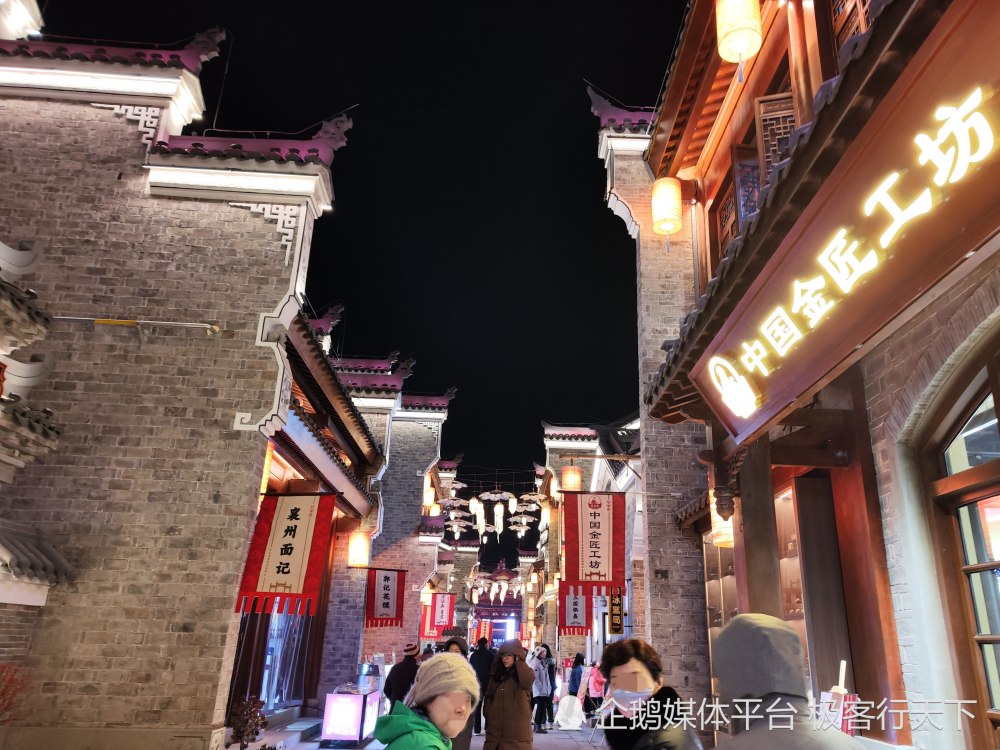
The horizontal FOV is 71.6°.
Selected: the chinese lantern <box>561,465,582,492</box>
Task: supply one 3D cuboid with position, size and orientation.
[{"bbox_3d":[1.233,1.834,11.826,0.330,0.540,0.330,3,-20,0],"label":"chinese lantern"}]

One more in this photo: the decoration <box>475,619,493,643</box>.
[{"bbox_3d":[-0.722,12.564,33.739,0.714,1.115,0.040,4,-22,1],"label":"decoration"}]

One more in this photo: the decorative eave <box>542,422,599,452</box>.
[{"bbox_3d":[2.536,2.242,25.269,2.070,1.050,0.650,4,-22,1],"label":"decorative eave"}]

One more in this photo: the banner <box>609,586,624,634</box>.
[{"bbox_3d":[2.493,4.890,14.770,0.277,1.197,0.100,4,-22,1],"label":"banner"}]

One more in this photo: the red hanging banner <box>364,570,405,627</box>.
[{"bbox_3d":[-2.550,4.995,15.494,0.840,1.200,0.050,3,-20,0],"label":"red hanging banner"}]

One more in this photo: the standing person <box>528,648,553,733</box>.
[{"bbox_3d":[0.953,6.938,15.345,0.360,1.704,0.500,-9,-25,30],"label":"standing person"}]

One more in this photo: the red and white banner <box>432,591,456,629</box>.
[{"bbox_3d":[-1.813,7.567,22.152,0.729,1.116,0.040,4,-22,1],"label":"red and white banner"}]

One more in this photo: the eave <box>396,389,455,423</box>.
[{"bbox_3d":[-2.619,1.098,24.743,1.870,1.370,0.650,4,-22,1],"label":"eave"}]

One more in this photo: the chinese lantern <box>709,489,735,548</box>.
[{"bbox_3d":[2.550,1.598,7.772,0.370,0.610,0.370,3,-20,0],"label":"chinese lantern"}]

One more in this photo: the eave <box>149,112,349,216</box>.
[{"bbox_3d":[-3.014,-2.662,8.555,2.200,1.520,0.660,4,-22,1],"label":"eave"}]

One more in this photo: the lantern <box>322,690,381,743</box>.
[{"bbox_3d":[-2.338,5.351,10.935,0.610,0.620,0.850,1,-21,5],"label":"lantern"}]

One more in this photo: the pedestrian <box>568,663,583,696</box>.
[{"bbox_3d":[1.860,7.666,16.905,0.320,1.623,0.460,12,-23,-19],"label":"pedestrian"}]

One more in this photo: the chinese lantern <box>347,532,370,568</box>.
[{"bbox_3d":[-3.143,3.908,15.464,0.450,0.750,0.450,3,-20,0],"label":"chinese lantern"}]

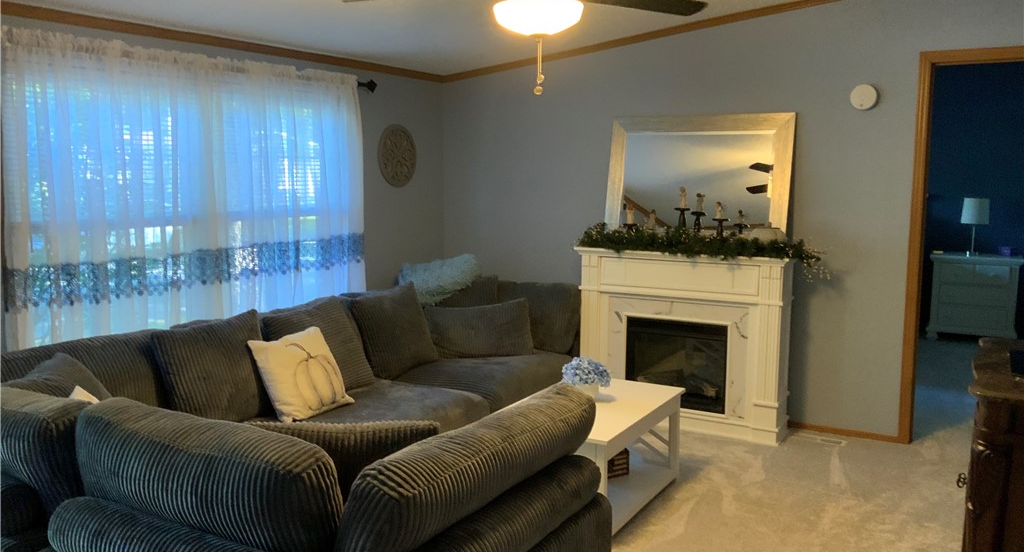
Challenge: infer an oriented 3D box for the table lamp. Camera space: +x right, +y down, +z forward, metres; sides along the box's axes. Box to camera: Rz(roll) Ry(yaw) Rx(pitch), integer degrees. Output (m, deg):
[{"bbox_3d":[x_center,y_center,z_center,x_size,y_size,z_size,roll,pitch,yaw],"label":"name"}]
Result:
[{"bbox_3d":[4.232,-0.451,7.850,0.265,0.530,0.265,4,8,32],"label":"table lamp"}]

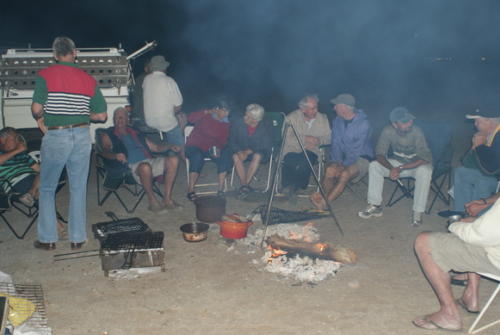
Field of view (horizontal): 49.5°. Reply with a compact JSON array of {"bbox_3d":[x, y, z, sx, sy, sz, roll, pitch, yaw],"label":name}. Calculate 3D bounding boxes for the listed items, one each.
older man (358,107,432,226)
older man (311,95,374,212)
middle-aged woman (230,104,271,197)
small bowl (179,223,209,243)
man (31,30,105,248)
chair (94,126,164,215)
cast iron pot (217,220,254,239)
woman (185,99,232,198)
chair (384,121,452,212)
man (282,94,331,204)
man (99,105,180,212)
[{"bbox_3d":[1.545,-0.074,5.674,0.620,1.140,0.840,6,13,29],"label":"older man"},{"bbox_3d":[1.070,-0.215,6.243,0.540,1.210,0.820,8,14,37],"label":"older man"},{"bbox_3d":[-0.005,-0.274,6.735,0.500,1.120,0.720,3,12,17],"label":"middle-aged woman"},{"bbox_3d":[-0.490,0.593,4.963,0.245,0.110,0.245,0,11,0],"label":"small bowl"},{"bbox_3d":[-1.545,-0.197,4.671,0.620,1.770,0.420,-2,11,-10],"label":"man"},{"bbox_3d":[-1.360,-0.040,6.170,0.600,0.880,0.770,7,13,31],"label":"chair"},{"bbox_3d":[-0.148,0.552,5.074,0.335,0.145,0.265,0,11,0],"label":"cast iron pot"},{"bbox_3d":[-0.510,-0.261,6.692,0.570,1.130,0.800,-2,11,-12],"label":"woman"},{"bbox_3d":[1.860,-0.021,6.056,0.700,0.900,0.600,10,15,41],"label":"chair"},{"bbox_3d":[0.660,-0.250,6.501,0.560,1.180,0.850,2,11,12],"label":"man"},{"bbox_3d":[-1.235,-0.128,6.101,0.700,1.080,0.950,-11,15,-43],"label":"man"}]

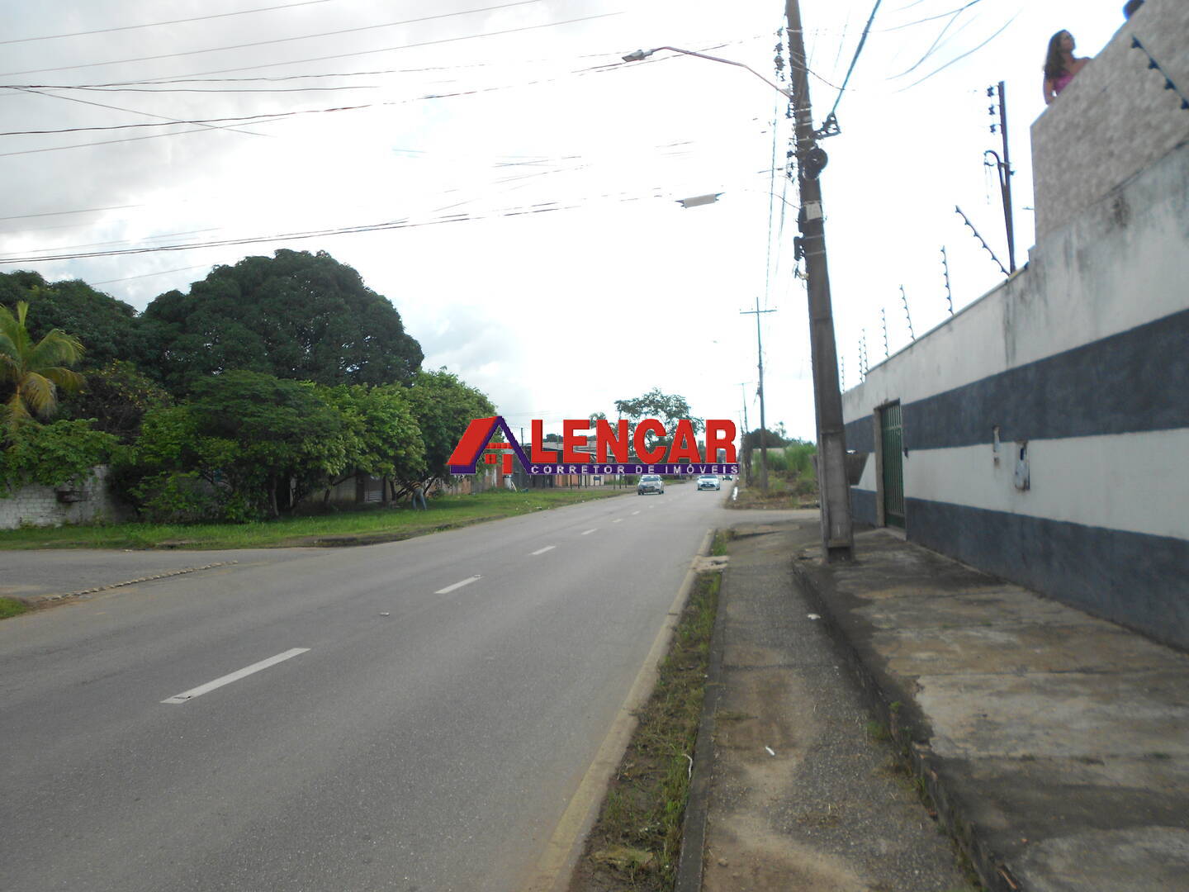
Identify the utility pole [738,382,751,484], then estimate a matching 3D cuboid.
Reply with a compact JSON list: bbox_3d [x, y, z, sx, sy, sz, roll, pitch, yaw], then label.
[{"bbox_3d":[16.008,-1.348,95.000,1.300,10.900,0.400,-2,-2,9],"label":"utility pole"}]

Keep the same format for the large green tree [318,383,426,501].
[{"bbox_3d":[-11.778,-0.024,46.500,5.900,6.480,5.800,-1,-2,-14],"label":"large green tree"}]

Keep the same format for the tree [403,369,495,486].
[{"bbox_3d":[-8.793,-0.473,53.000,6.200,7.700,6.000,-2,-2,9],"label":"tree"}]

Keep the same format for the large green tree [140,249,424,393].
[{"bbox_3d":[-19.680,-4.336,57.500,17.100,16.630,16.500,-1,-2,-19],"label":"large green tree"}]

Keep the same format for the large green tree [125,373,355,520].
[{"bbox_3d":[-16.292,-0.043,41.500,9.570,6.860,8.300,-1,-2,-21],"label":"large green tree"}]

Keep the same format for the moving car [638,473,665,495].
[{"bbox_3d":[4.392,3.026,69.000,1.730,1.500,4.100,-2,-2,9],"label":"moving car"}]

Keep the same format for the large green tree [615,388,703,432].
[{"bbox_3d":[9.120,-1.321,128.000,13.000,13.200,12.000,-2,-2,9],"label":"large green tree"}]

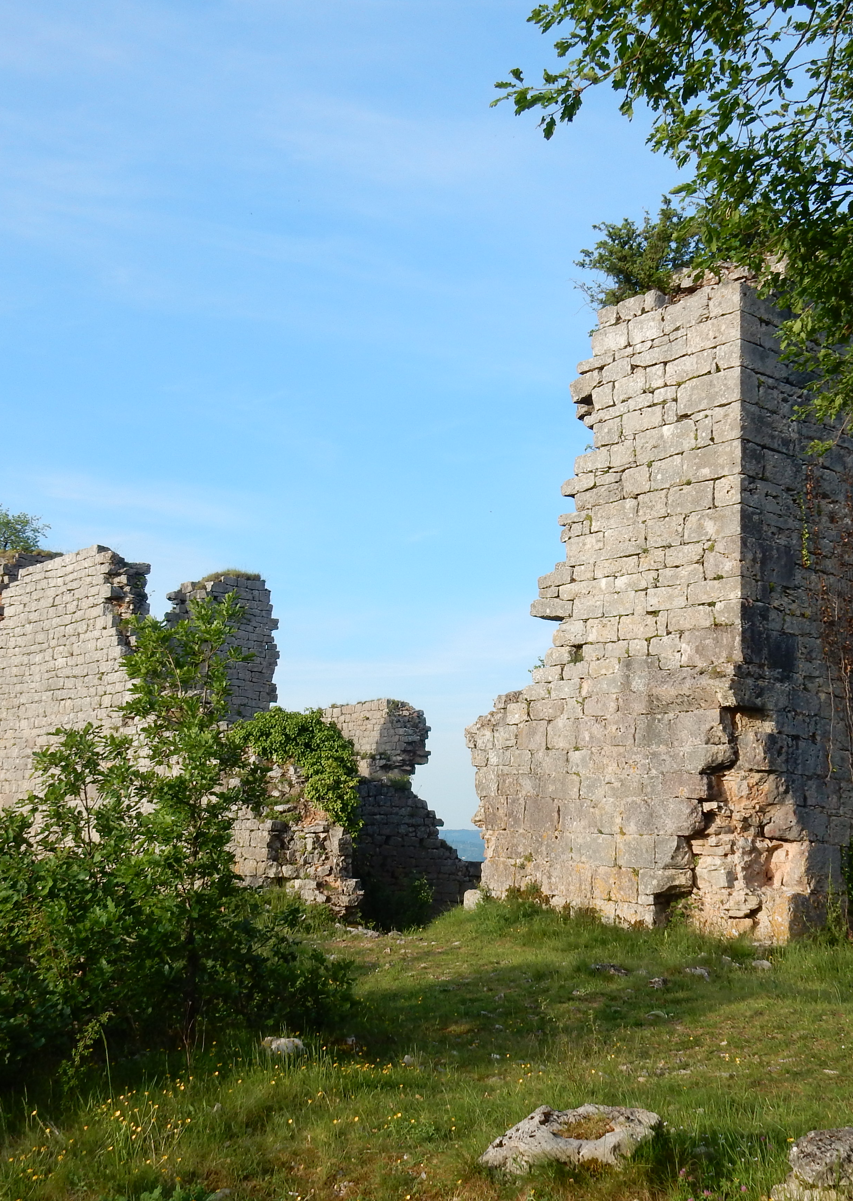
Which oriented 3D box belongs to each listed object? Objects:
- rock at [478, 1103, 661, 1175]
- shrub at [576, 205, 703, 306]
[{"bbox_3d":[0.642,2.530,6.595,0.810,0.230,0.580,2,-10,0],"label":"rock"},{"bbox_3d":[3.261,-5.289,21.218,1.911,1.377,1.600,2,-10,0],"label":"shrub"}]

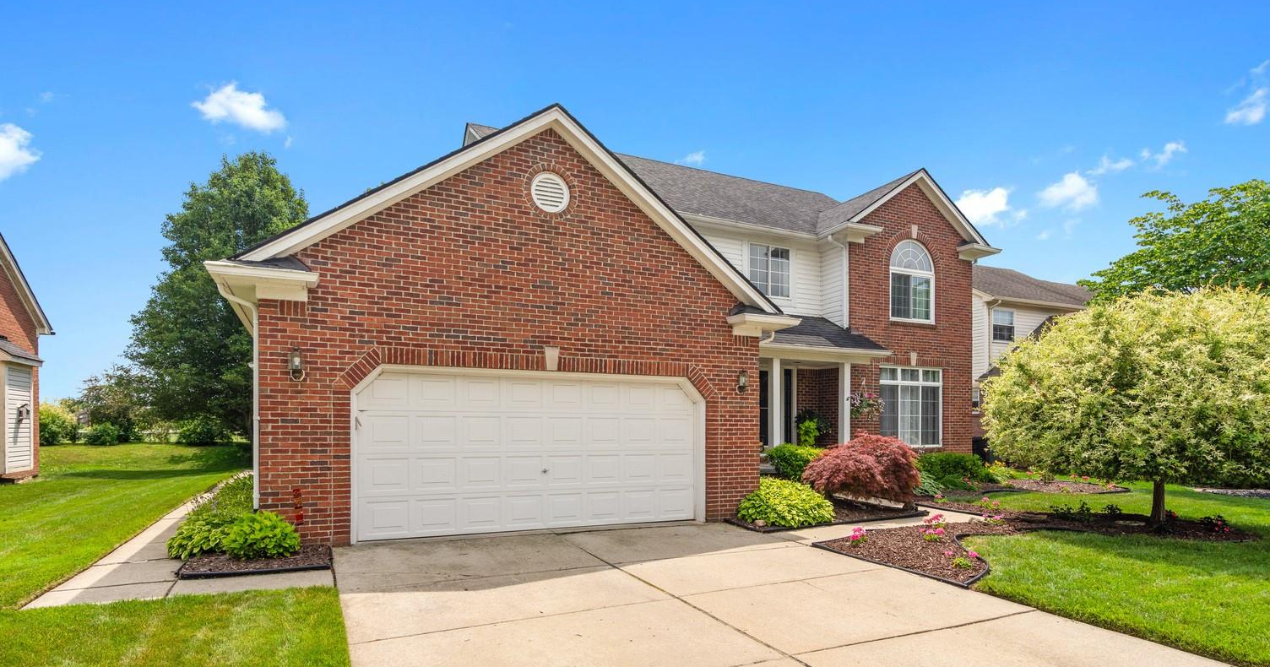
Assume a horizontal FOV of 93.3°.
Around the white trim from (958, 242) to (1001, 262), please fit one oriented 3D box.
[{"bbox_3d":[8.700,-2.020,15.190,1.000,0.360,0.550,2,-4,-24],"label":"white trim"}]

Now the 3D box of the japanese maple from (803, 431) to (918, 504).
[{"bbox_3d":[4.200,2.520,11.200,1.950,1.300,1.850,2,-4,-24],"label":"japanese maple"}]

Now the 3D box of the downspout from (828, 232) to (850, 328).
[{"bbox_3d":[4.650,-1.220,13.650,0.420,2.100,0.140,2,-4,-24],"label":"downspout"}]

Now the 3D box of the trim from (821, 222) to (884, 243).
[{"bbox_3d":[4.960,-2.240,13.720,1.020,0.360,0.800,2,-4,-24],"label":"trim"}]

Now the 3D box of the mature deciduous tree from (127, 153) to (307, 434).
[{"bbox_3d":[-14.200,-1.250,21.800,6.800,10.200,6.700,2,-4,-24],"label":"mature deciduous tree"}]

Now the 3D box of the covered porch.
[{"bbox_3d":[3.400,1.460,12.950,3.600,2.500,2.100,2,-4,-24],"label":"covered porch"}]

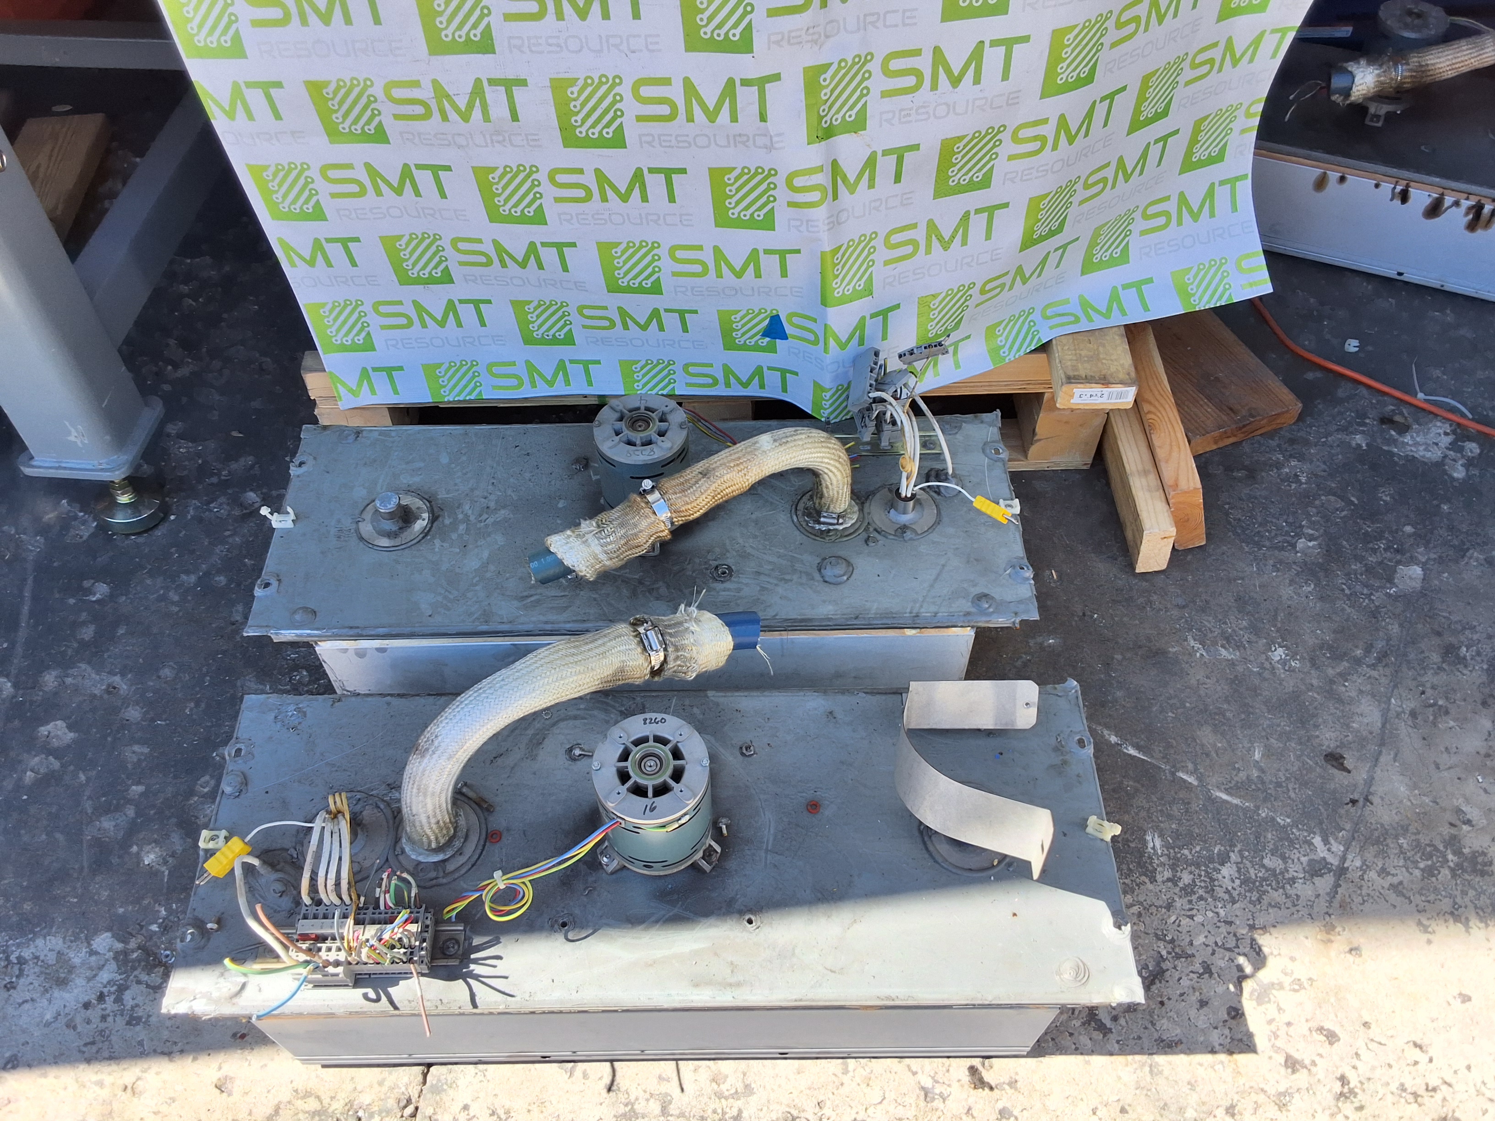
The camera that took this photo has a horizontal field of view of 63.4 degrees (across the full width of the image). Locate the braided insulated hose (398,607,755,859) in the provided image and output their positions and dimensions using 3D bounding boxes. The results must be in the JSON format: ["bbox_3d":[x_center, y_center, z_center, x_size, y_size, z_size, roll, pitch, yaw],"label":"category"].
[{"bbox_3d":[-0.170,0.156,1.100,0.341,0.247,0.061,-17,55,-12],"label":"braided insulated hose"}]

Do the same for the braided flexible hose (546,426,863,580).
[{"bbox_3d":[-0.058,-0.061,1.308,0.371,0.172,0.059,-12,54,-8],"label":"braided flexible hose"}]

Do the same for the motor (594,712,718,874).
[{"bbox_3d":[-0.086,0.218,1.130,0.115,0.123,0.115,-1,53,0],"label":"motor"}]

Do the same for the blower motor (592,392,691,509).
[{"bbox_3d":[-0.116,-0.105,1.373,0.115,0.123,0.115,-1,53,0],"label":"blower motor"}]

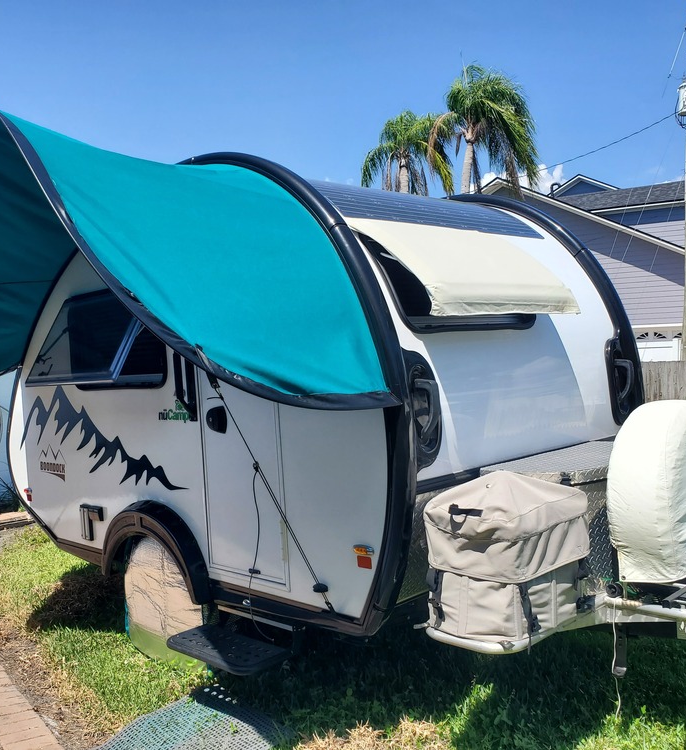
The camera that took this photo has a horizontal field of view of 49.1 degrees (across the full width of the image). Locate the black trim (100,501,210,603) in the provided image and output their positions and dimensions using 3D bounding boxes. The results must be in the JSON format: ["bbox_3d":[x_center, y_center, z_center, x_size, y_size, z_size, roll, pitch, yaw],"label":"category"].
[{"bbox_3d":[-0.990,0.873,3.832,0.898,0.447,0.112,-1,2,45],"label":"black trim"}]

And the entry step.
[{"bbox_3d":[-0.491,1.189,3.247,0.548,0.056,0.269,-1,2,45],"label":"entry step"}]

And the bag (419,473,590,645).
[{"bbox_3d":[0.634,0.651,2.900,0.386,0.548,0.477,-1,2,45],"label":"bag"}]

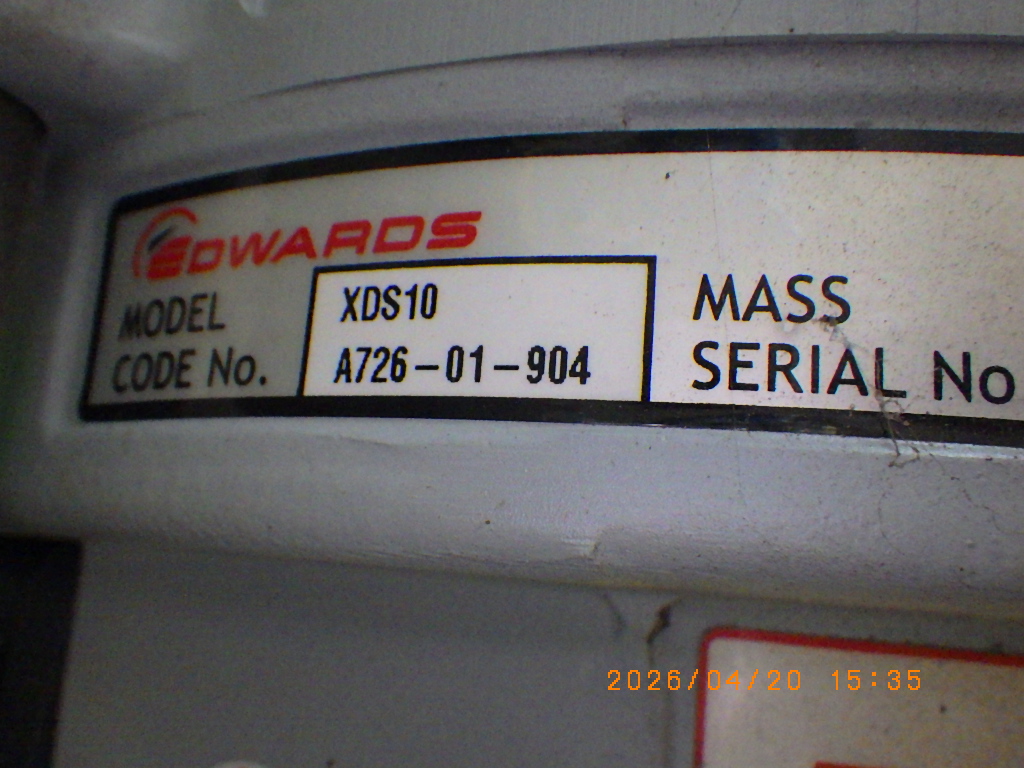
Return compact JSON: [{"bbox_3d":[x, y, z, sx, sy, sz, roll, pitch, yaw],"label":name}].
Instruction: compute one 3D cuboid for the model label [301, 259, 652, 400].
[{"bbox_3d":[-0.003,-0.004,0.067,0.025,0.001,0.010,0,77,20],"label":"model label"}]

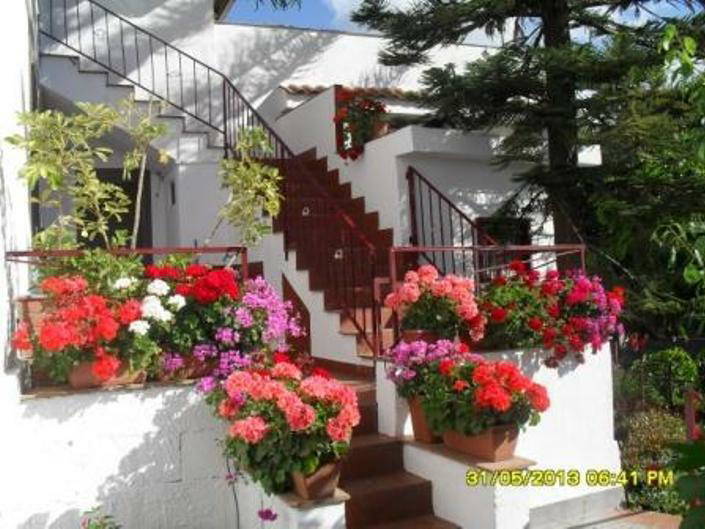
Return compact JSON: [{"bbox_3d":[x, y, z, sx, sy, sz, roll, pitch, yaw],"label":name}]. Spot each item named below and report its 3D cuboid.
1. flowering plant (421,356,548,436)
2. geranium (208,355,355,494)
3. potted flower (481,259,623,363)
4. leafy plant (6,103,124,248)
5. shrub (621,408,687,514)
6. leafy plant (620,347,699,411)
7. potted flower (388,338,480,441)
[{"bbox_3d":[0.711,0.709,3.880,0.588,0.406,0.647,-1,-6,-20],"label":"flowering plant"},{"bbox_3d":[-0.330,0.746,3.380,0.647,0.606,0.647,-1,-6,-20],"label":"geranium"},{"bbox_3d":[1.341,0.327,4.800,0.988,0.697,0.494,-1,-6,-20],"label":"potted flower"},{"bbox_3d":[-1.579,-0.443,3.950,0.596,0.856,0.537,-1,-6,-20],"label":"leafy plant"},{"bbox_3d":[2.232,1.456,5.300,0.356,0.749,0.391,-1,-6,-20],"label":"shrub"},{"bbox_3d":[2.749,1.018,6.400,0.546,0.555,0.546,-1,-6,-20],"label":"leafy plant"},{"bbox_3d":[0.483,0.752,4.300,0.530,0.603,0.477,-1,-6,-20],"label":"potted flower"}]

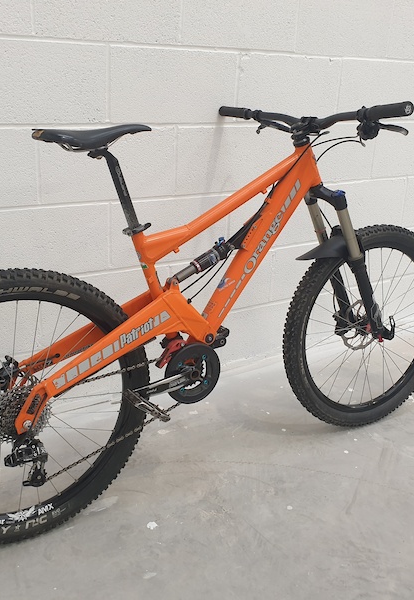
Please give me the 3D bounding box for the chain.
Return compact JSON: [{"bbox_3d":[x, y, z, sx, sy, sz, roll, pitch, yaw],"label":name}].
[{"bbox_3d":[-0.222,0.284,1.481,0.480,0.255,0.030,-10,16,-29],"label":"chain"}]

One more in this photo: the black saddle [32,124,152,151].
[{"bbox_3d":[-0.255,-0.369,1.365,0.280,0.065,0.140,-10,16,-29],"label":"black saddle"}]

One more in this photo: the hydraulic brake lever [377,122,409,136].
[{"bbox_3d":[0.429,-0.399,1.397,0.035,0.033,0.100,-9,19,-26],"label":"hydraulic brake lever"}]

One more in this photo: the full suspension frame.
[{"bbox_3d":[0.008,-0.088,1.588,1.110,0.630,0.180,-10,16,-29],"label":"full suspension frame"}]

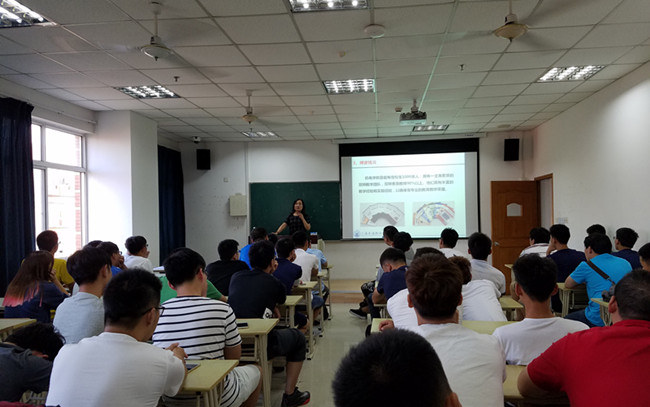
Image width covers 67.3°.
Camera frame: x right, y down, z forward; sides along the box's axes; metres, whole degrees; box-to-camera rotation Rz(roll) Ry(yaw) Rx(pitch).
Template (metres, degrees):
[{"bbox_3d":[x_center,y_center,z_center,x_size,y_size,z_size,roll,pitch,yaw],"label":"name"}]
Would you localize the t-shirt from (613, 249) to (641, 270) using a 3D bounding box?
[{"bbox_3d":[2.902,0.692,4.820,0.450,0.560,0.340,0,-2,-3],"label":"t-shirt"}]

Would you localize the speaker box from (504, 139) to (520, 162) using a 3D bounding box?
[{"bbox_3d":[3.458,-0.984,9.009,0.242,0.389,0.232,-1,-2,15],"label":"speaker box"}]

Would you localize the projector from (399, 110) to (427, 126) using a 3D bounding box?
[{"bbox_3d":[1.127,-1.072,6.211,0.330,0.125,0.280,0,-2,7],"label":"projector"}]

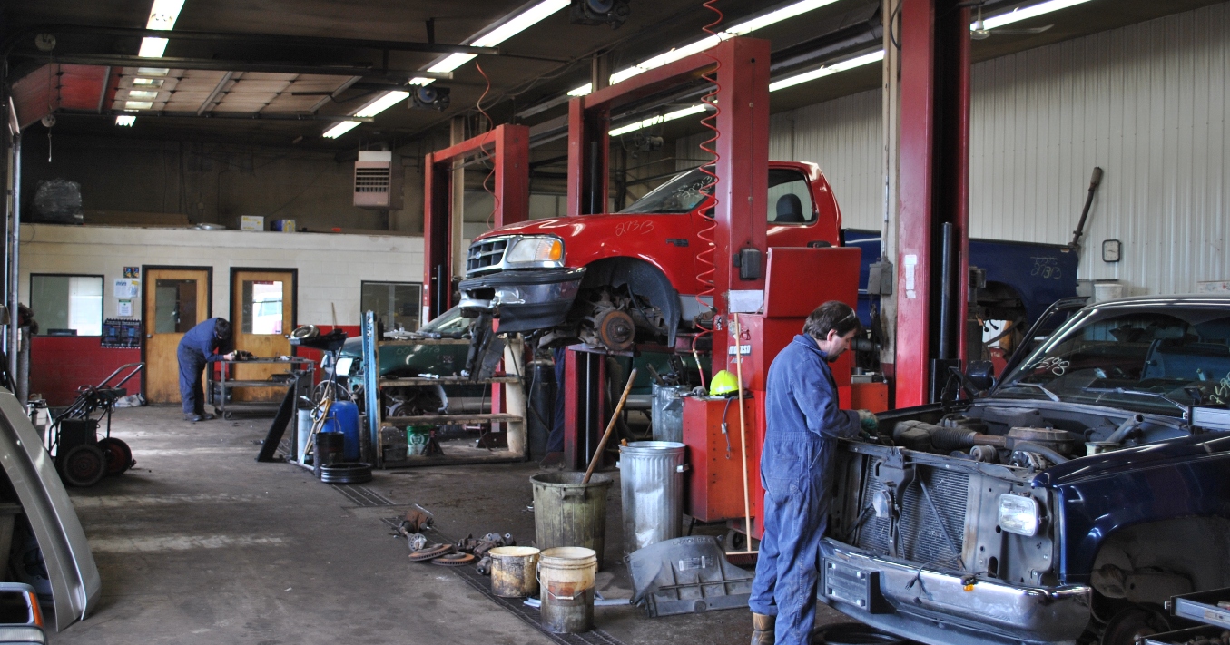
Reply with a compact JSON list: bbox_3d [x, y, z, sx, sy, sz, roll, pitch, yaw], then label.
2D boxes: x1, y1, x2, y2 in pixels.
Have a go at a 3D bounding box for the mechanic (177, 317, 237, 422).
[{"bbox_3d":[-5.522,0.624,16.669,0.780,1.400,0.520,0,1,-10],"label":"mechanic"}]

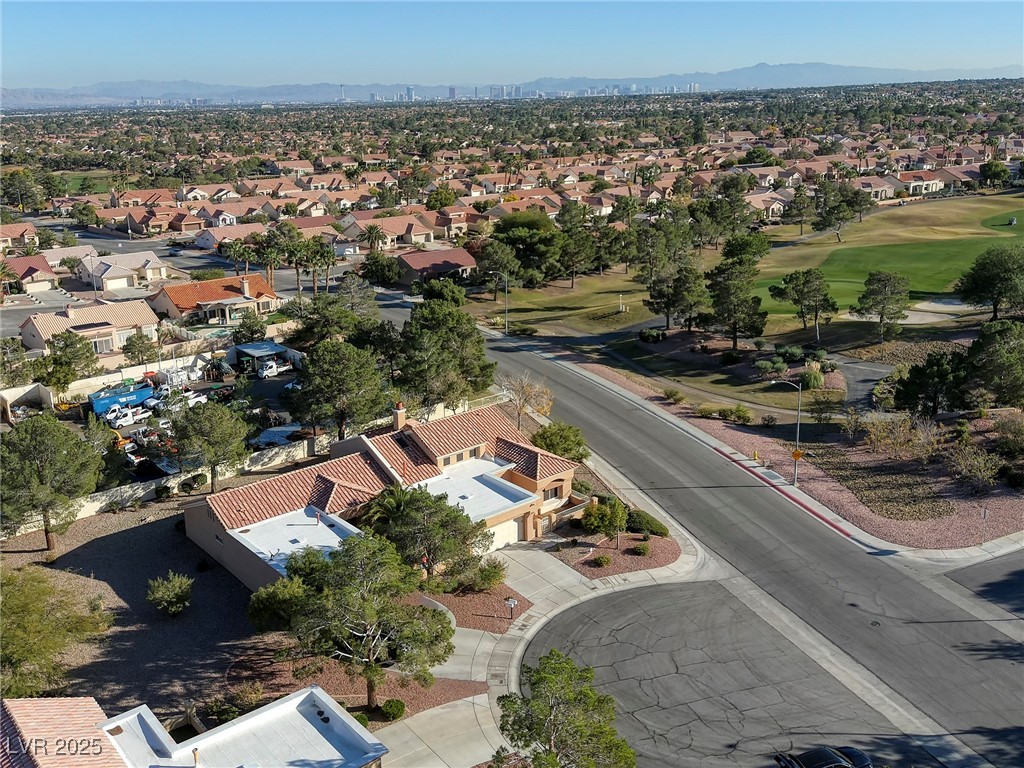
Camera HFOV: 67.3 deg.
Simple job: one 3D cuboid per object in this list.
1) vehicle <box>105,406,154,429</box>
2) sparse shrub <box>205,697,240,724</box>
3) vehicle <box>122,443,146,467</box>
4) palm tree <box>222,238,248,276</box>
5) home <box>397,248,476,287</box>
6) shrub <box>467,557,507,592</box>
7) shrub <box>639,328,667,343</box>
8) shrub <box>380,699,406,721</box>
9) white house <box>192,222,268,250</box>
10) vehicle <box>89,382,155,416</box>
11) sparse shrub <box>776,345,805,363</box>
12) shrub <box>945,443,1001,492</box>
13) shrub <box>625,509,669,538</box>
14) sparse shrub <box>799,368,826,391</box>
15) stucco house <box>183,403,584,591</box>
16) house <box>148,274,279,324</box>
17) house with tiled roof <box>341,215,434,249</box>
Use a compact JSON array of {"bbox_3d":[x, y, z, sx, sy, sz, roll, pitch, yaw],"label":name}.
[{"bbox_3d":[-37.100,3.000,74.700,3.600,1.800,1.550,-16,25,-37],"label":"vehicle"},{"bbox_3d":[-14.750,16.690,39.200,1.750,1.100,1.650,0,20,0],"label":"sparse shrub"},{"bbox_3d":[-39.338,7.335,80.313,4.400,1.850,1.900,-16,26,-37],"label":"vehicle"},{"bbox_3d":[-46.300,-20.200,128.200,4.000,8.200,4.000,0,20,0],"label":"palm tree"},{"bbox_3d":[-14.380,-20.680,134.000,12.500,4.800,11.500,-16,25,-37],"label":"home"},{"bbox_3d":[-1.640,12.270,49.600,2.500,1.950,2.400,0,20,0],"label":"shrub"},{"bbox_3d":[18.310,-6.330,100.200,3.500,1.600,3.000,0,20,0],"label":"shrub"},{"bbox_3d":[-6.090,16.700,39.500,1.300,0.900,1.300,0,20,0],"label":"shrub"},{"bbox_3d":[-69.911,-37.142,194.398,15.000,5.000,13.500,-15,25,-35],"label":"white house"},{"bbox_3d":[-47.510,1.906,94.004,6.700,2.400,2.300,-16,26,-37],"label":"vehicle"},{"bbox_3d":[33.470,-3.670,92.500,3.200,1.900,2.800,0,20,0],"label":"sparse shrub"},{"bbox_3d":[45.517,8.155,75.352,4.800,3.800,4.500,0,21,0],"label":"shrub"},{"bbox_3d":[11.888,12.177,68.331,2.100,1.200,3.400,-14,25,-32],"label":"shrub"},{"bbox_3d":[32.620,-0.450,83.500,2.800,2.200,2.800,0,20,0],"label":"sparse shrub"},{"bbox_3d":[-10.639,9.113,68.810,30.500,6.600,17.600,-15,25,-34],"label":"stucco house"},{"bbox_3d":[-52.838,-15.568,136.742,17.500,5.100,17.000,-16,26,-36],"label":"house"},{"bbox_3d":[-32.306,-40.532,203.149,18.000,5.200,19.000,-14,25,-32],"label":"house with tiled roof"}]

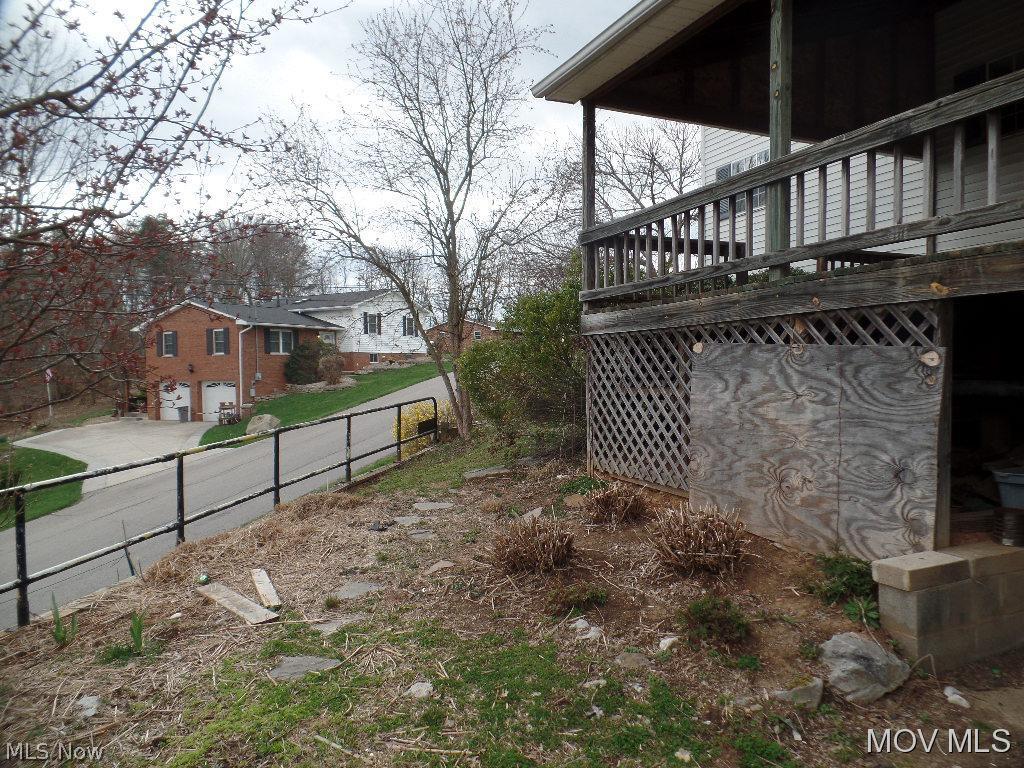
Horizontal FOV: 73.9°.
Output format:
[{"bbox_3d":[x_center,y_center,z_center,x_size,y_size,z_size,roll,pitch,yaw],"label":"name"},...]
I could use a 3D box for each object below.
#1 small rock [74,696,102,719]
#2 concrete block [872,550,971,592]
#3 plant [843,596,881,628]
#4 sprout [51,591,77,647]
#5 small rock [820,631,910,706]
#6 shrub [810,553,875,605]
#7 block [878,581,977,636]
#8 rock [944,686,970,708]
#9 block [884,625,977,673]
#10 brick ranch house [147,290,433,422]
[{"bbox_3d":[-1.882,1.436,3.020,0.095,0.055,0.085,0,2,-6],"label":"small rock"},{"bbox_3d":[1.915,0.873,3.191,0.390,0.092,0.190,-1,2,-21],"label":"concrete block"},{"bbox_3d":[1.680,1.098,3.270,0.170,0.115,0.155,1,2,27],"label":"plant"},{"bbox_3d":[-2.584,1.357,3.920,0.125,0.290,0.120,-1,1,-33],"label":"sprout"},{"bbox_3d":[1.471,1.179,2.840,0.320,0.195,0.250,0,1,27],"label":"small rock"},{"bbox_3d":[1.788,1.057,3.680,0.310,0.190,0.270,0,1,26],"label":"shrub"},{"bbox_3d":[1.946,1.013,3.185,0.390,0.200,0.195,-1,2,-21],"label":"block"},{"bbox_3d":[1.886,1.327,2.880,0.085,0.050,0.075,-1,2,-14],"label":"rock"},{"bbox_3d":[1.932,1.210,3.164,0.395,0.185,0.194,-1,1,-25],"label":"block"},{"bbox_3d":[-13.635,-2.094,43.011,10.800,7.700,14.200,0,1,31],"label":"brick ranch house"}]

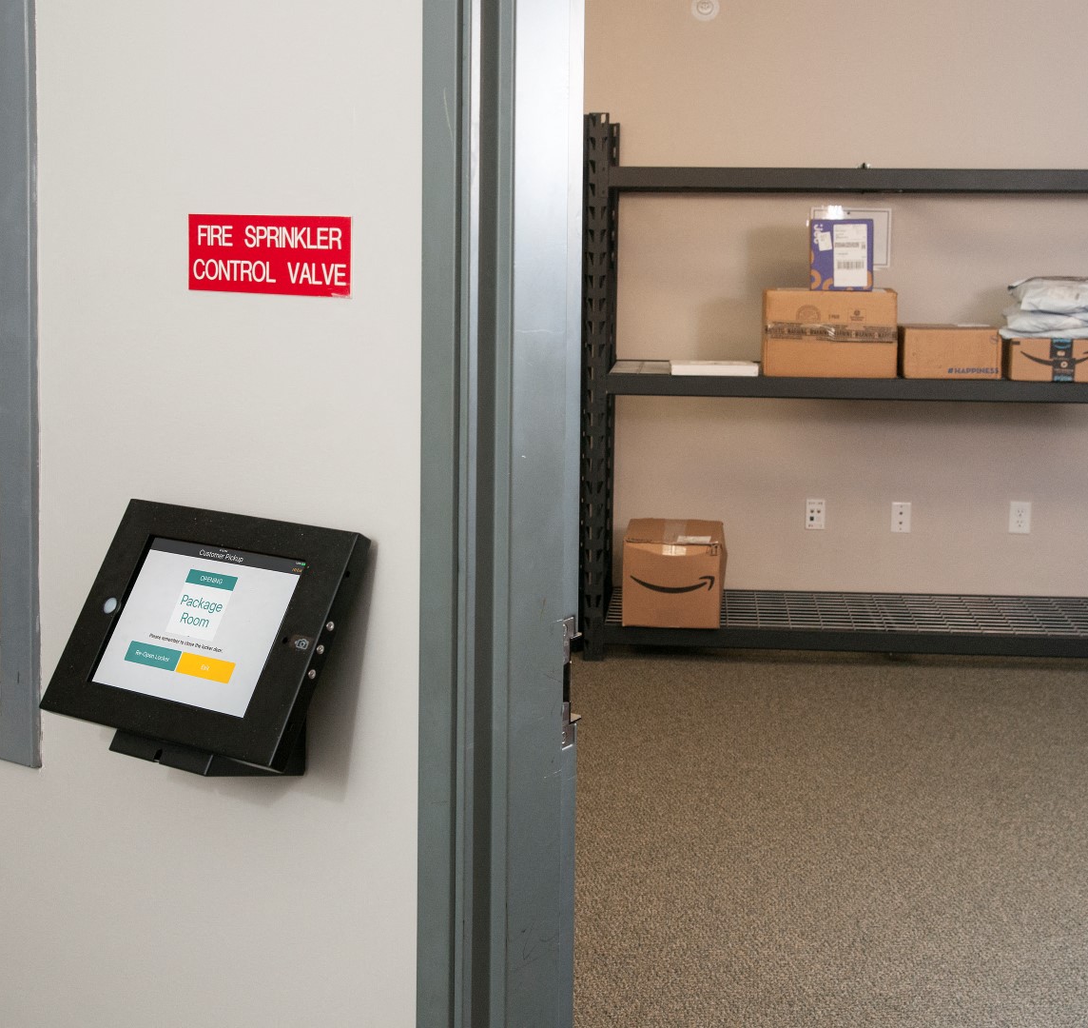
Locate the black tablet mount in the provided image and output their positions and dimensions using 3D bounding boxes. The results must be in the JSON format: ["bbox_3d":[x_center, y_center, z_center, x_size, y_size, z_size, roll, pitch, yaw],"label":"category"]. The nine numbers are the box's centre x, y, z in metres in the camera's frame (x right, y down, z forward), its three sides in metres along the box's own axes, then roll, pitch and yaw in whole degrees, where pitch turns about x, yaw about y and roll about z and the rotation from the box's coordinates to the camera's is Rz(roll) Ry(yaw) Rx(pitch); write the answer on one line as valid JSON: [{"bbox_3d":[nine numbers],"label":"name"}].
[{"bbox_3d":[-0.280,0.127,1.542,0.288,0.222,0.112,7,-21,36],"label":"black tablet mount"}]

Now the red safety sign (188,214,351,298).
[{"bbox_3d":[-0.240,-0.224,1.490,0.198,0.067,0.004,7,11,36],"label":"red safety sign"}]

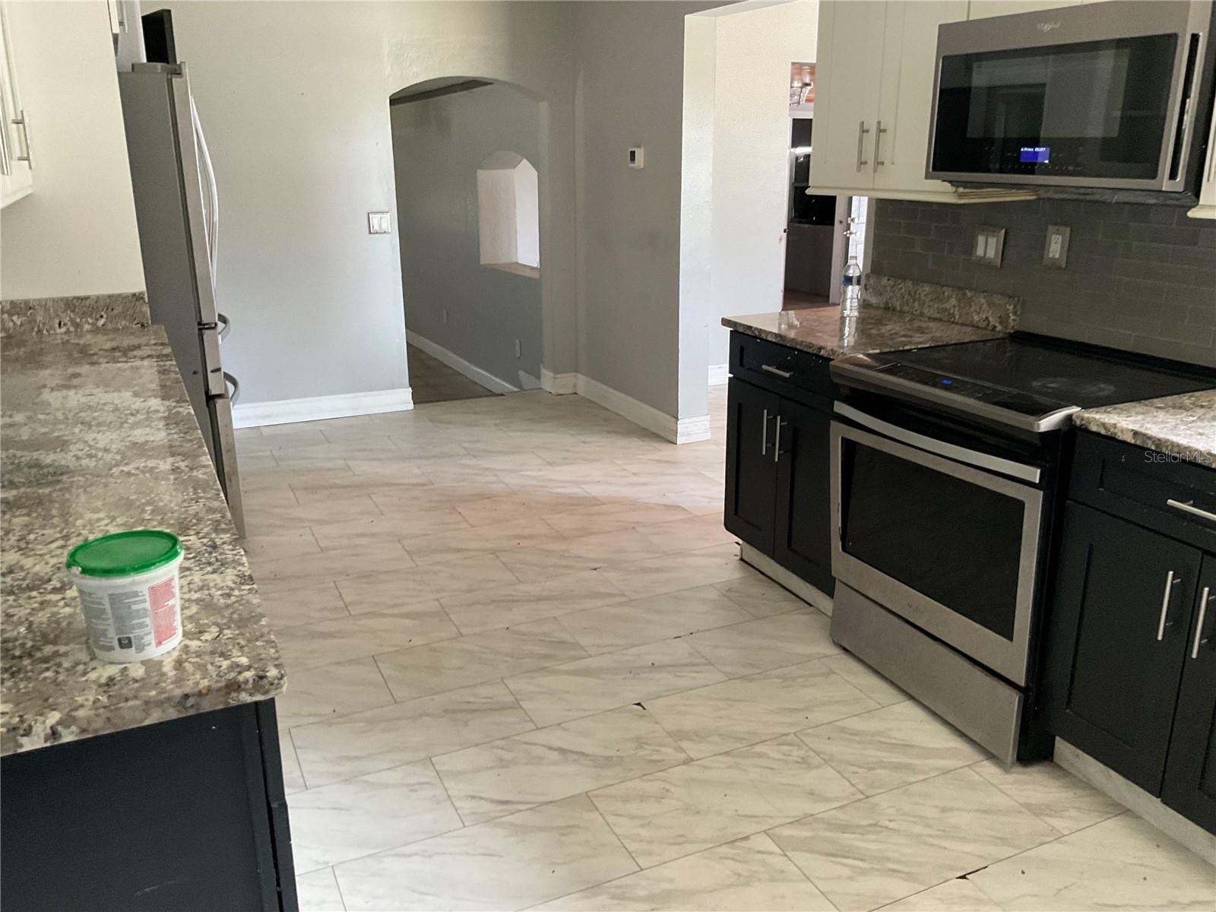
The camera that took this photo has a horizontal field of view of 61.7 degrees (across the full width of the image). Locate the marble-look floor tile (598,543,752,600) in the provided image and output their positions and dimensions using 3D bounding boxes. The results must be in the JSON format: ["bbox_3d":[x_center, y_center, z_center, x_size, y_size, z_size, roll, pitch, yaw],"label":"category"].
[{"bbox_3d":[0.300,0.428,3.793,0.608,0.011,0.306,-8,19,-23],"label":"marble-look floor tile"}]

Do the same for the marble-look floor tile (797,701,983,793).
[{"bbox_3d":[0.843,0.751,2.726,0.608,0.011,0.306,-8,19,-23],"label":"marble-look floor tile"}]

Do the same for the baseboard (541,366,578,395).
[{"bbox_3d":[-0.312,-0.481,6.518,0.150,0.133,0.210,-8,19,-23],"label":"baseboard"}]

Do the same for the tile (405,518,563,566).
[{"bbox_3d":[-0.504,0.344,4.097,0.608,0.011,0.306,-8,19,-23],"label":"tile"}]

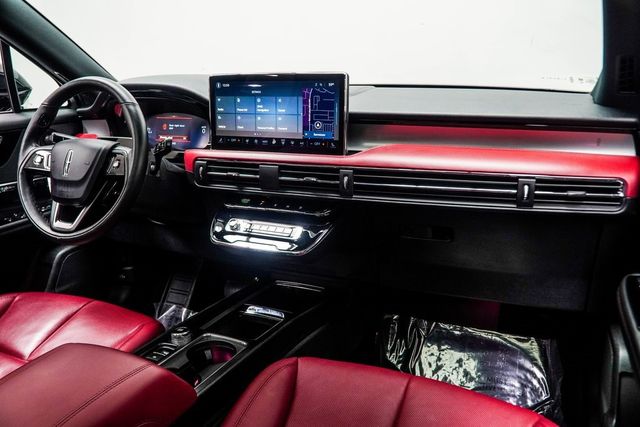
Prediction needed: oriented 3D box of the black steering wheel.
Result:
[{"bbox_3d":[-0.516,-0.115,1.057,0.372,0.372,0.090,6,-5,24],"label":"black steering wheel"}]

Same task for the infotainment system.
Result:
[{"bbox_3d":[-0.092,-0.216,1.060,0.335,0.168,0.030,6,12,24],"label":"infotainment system"}]

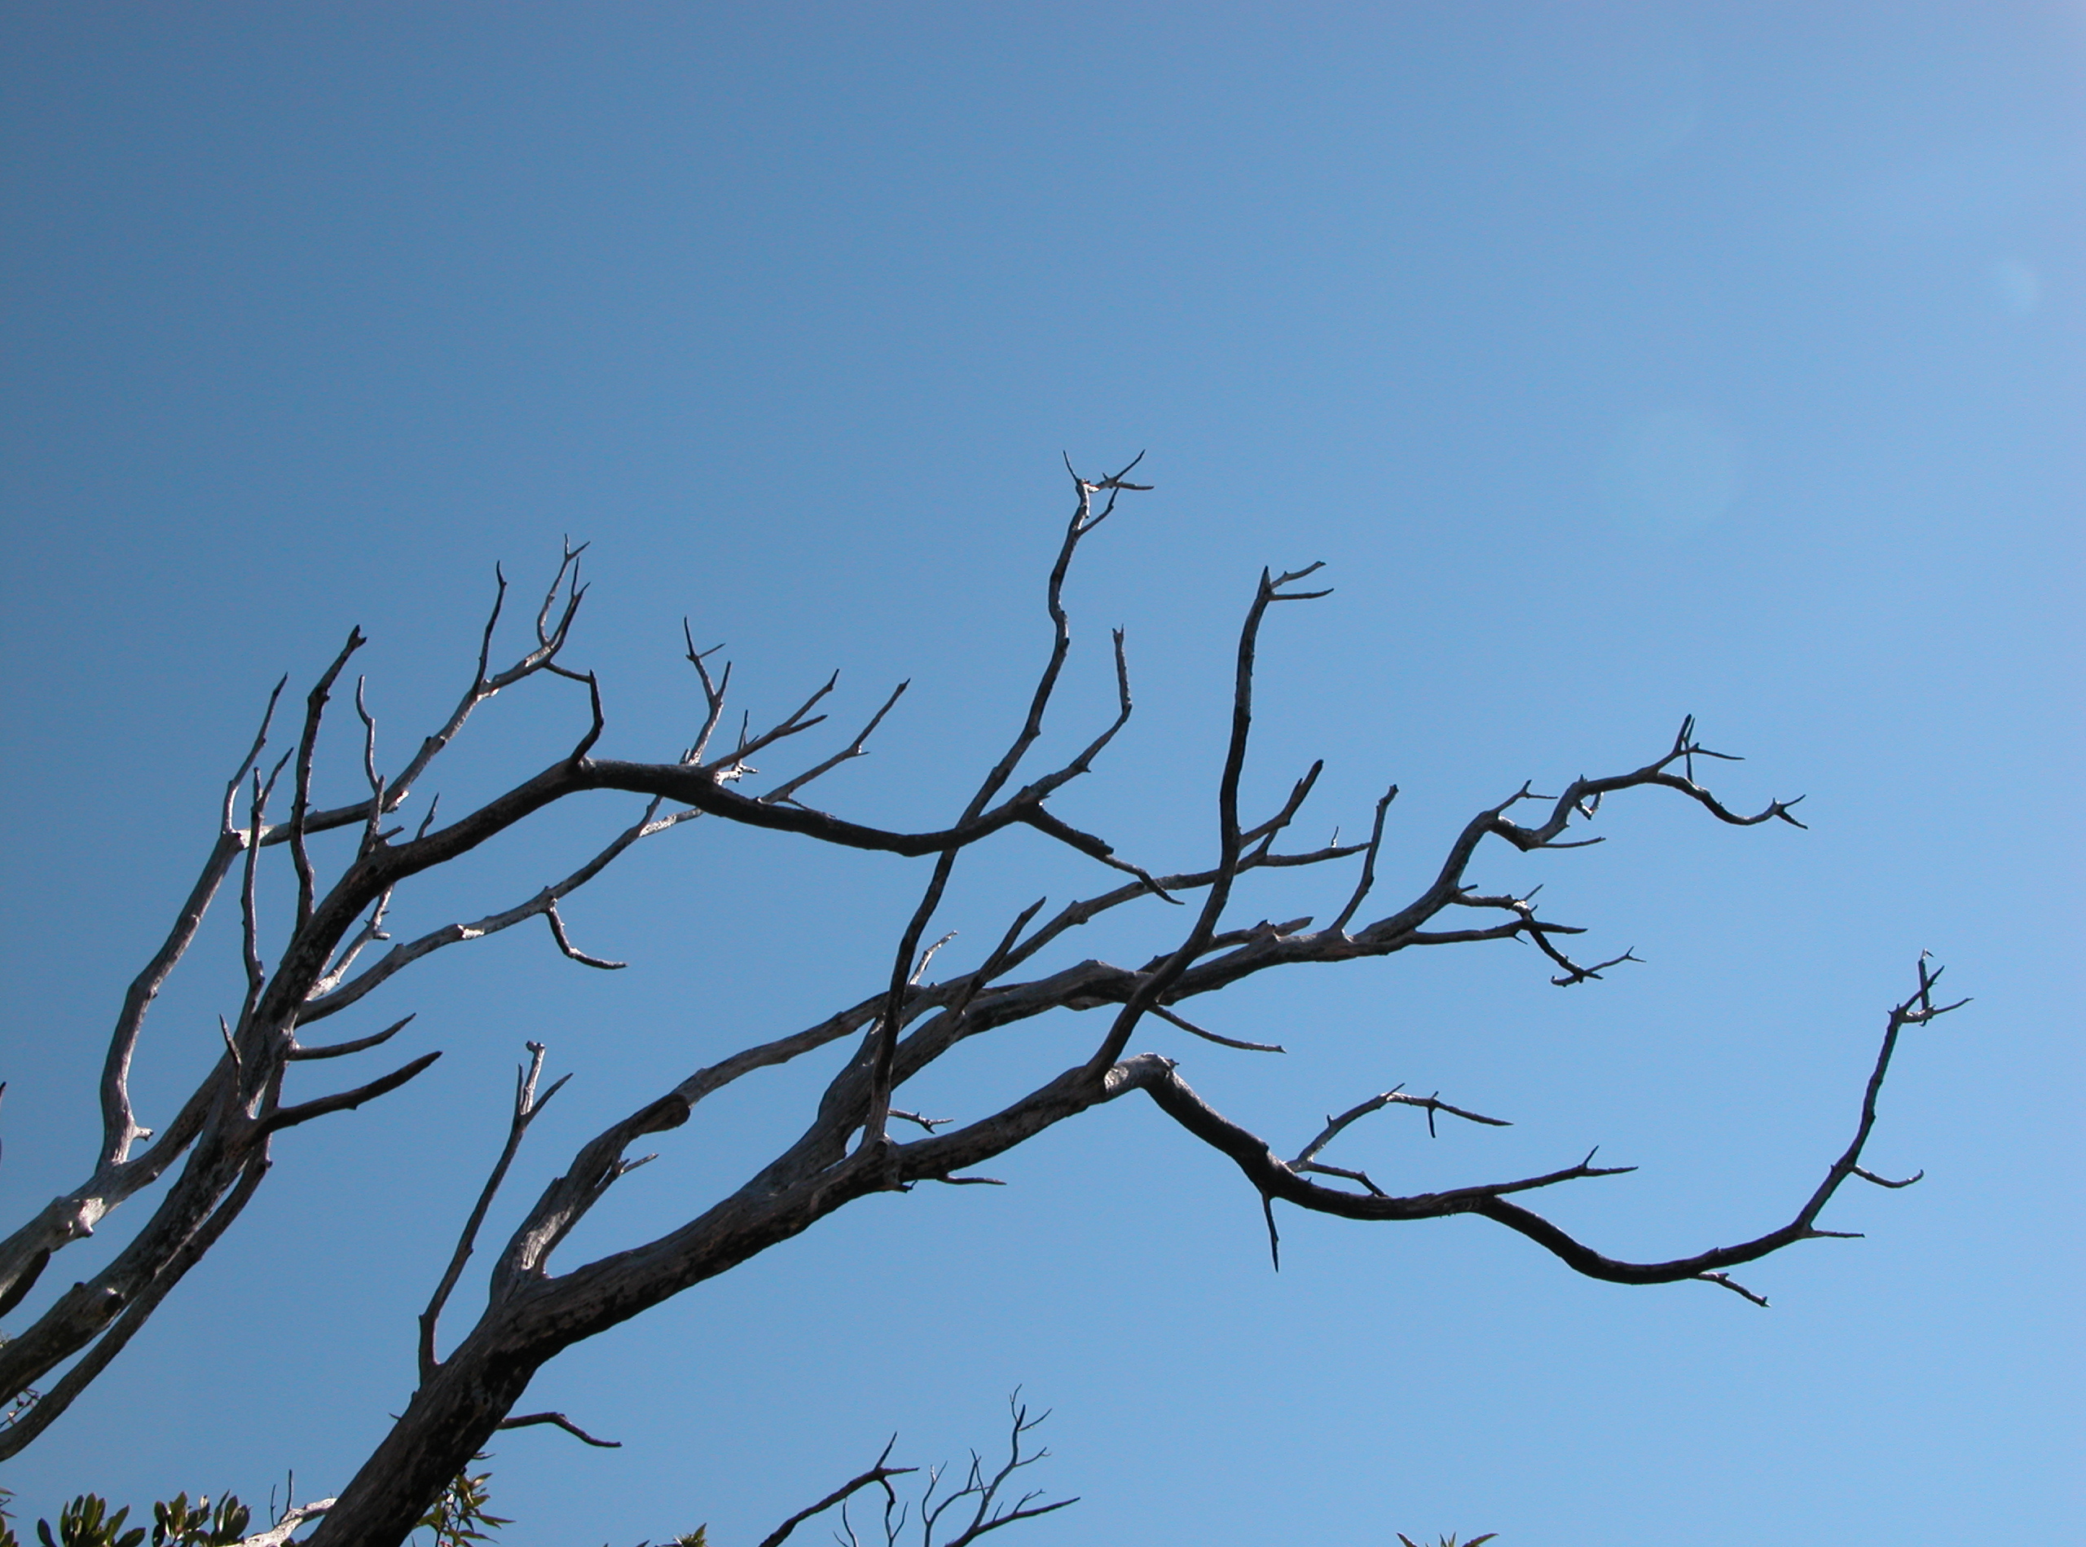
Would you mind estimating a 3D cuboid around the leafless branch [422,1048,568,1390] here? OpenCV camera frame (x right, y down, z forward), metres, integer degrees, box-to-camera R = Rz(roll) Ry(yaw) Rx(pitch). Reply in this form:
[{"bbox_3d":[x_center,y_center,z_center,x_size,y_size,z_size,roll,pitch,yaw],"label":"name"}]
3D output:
[{"bbox_3d":[-0.843,0.672,5.000,0.225,0.510,0.160,0,-20,0],"label":"leafless branch"}]

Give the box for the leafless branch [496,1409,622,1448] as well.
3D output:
[{"bbox_3d":[-0.746,1.008,5.000,0.193,0.060,0.090,0,-20,0],"label":"leafless branch"}]

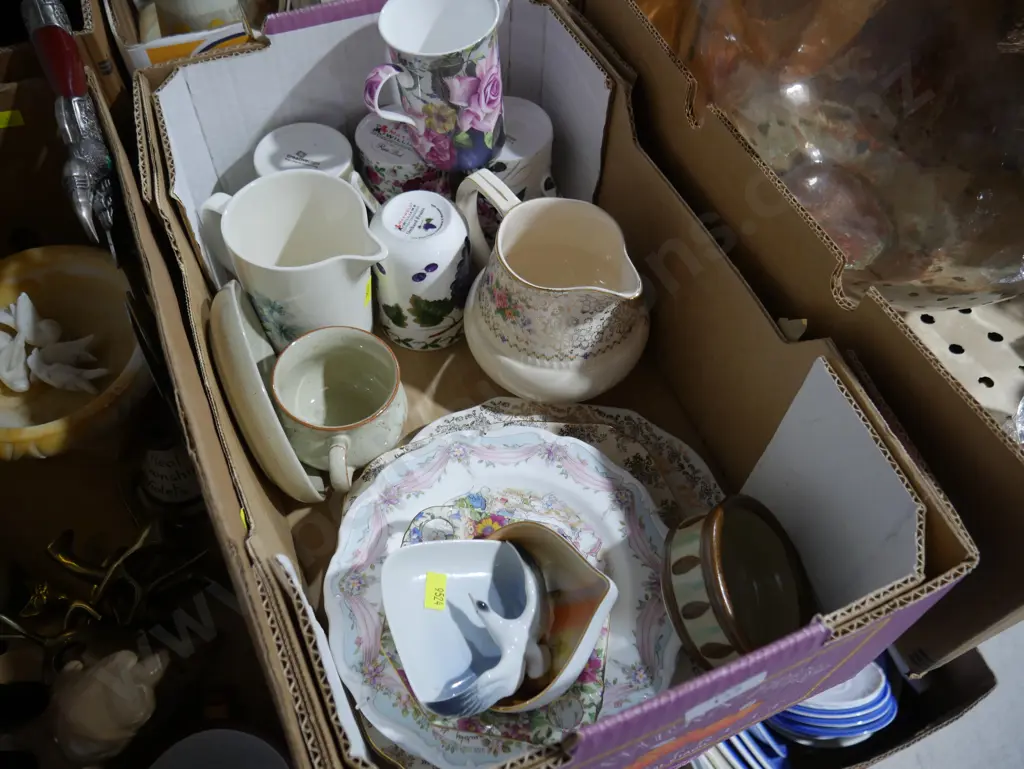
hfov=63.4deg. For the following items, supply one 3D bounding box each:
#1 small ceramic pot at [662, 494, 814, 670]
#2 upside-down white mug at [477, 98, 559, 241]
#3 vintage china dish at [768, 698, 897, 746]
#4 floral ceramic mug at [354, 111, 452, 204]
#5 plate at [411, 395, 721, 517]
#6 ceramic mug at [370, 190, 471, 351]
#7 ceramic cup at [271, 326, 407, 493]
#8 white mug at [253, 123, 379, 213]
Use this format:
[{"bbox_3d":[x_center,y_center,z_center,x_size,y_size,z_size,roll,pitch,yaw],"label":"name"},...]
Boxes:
[{"bbox_3d":[0.137,0.123,0.507,0.106,0.037,0.106,28,50,-30],"label":"small ceramic pot"},{"bbox_3d":[0.003,-0.166,0.690,0.092,0.105,0.074,36,62,19],"label":"upside-down white mug"},{"bbox_3d":[0.252,0.260,0.659,0.110,0.031,0.110,-5,18,2],"label":"vintage china dish"},{"bbox_3d":[-0.083,-0.169,0.688,0.072,0.105,0.086,30,60,16],"label":"floral ceramic mug"},{"bbox_3d":[0.026,0.137,0.618,0.294,0.028,0.294,2,56,-3],"label":"plate"},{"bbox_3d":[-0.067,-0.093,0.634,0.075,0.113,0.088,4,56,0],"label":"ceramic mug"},{"bbox_3d":[-0.132,0.026,0.643,0.100,0.083,0.122,-5,57,-8],"label":"ceramic cup"},{"bbox_3d":[-0.170,-0.167,0.757,0.113,0.100,0.085,17,57,7],"label":"white mug"}]

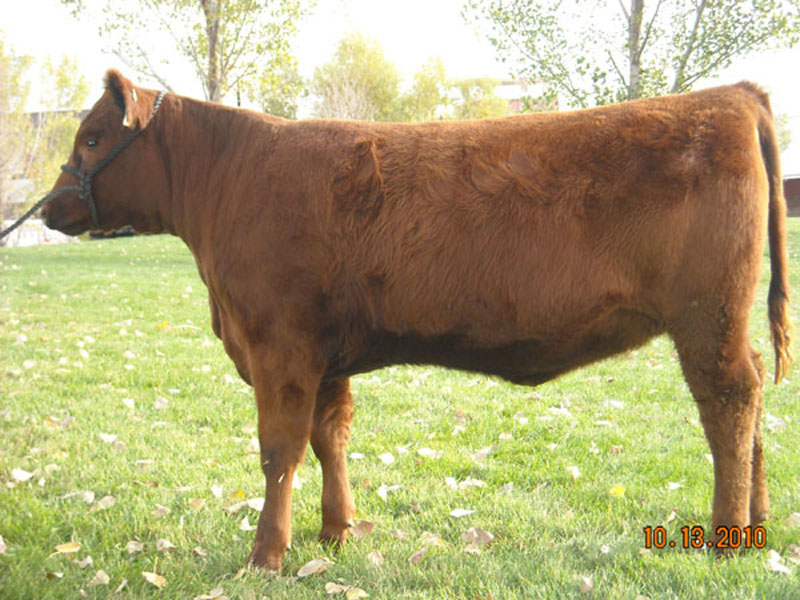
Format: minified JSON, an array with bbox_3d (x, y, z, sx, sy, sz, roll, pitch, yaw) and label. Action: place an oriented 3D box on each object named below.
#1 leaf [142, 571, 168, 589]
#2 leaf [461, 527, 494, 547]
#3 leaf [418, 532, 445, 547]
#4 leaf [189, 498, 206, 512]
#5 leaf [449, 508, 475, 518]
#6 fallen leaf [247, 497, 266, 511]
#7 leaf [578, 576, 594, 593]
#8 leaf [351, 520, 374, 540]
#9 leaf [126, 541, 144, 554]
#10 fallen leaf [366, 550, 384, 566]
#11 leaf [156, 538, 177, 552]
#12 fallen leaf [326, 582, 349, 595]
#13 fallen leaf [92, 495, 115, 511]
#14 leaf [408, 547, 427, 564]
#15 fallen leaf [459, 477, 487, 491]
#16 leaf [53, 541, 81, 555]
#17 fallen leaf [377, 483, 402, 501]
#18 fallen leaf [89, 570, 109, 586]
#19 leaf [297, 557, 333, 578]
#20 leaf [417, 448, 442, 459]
[{"bbox_3d":[-0.624,0.711,4.462,0.056,0.027,0.048,-2,3,0],"label":"leaf"},{"bbox_3d":[0.216,0.660,4.895,0.089,0.037,0.070,-2,3,0],"label":"leaf"},{"bbox_3d":[0.085,0.645,4.732,0.070,0.028,0.049,-1,3,0],"label":"leaf"},{"bbox_3d":[-0.596,0.604,5.165,0.053,0.031,0.050,-1,3,0],"label":"leaf"},{"bbox_3d":[0.179,0.622,5.120,0.076,0.021,0.045,-1,3,0],"label":"leaf"},{"bbox_3d":[-0.435,0.622,5.365,0.067,0.035,0.047,-1,3,0],"label":"fallen leaf"},{"bbox_3d":[0.439,0.670,4.137,0.038,0.030,0.035,-1,3,0],"label":"leaf"},{"bbox_3d":[-0.104,0.641,4.883,0.067,0.047,0.047,-1,3,0],"label":"leaf"},{"bbox_3d":[-0.682,0.638,4.530,0.046,0.026,0.050,-1,3,0],"label":"leaf"},{"bbox_3d":[-0.065,0.684,4.636,0.042,0.027,0.045,-2,3,0],"label":"fallen leaf"},{"bbox_3d":[-0.605,0.636,4.552,0.052,0.026,0.050,-1,3,0],"label":"leaf"},{"bbox_3d":[-0.156,0.706,4.303,0.049,0.020,0.045,-2,3,0],"label":"fallen leaf"},{"bbox_3d":[-0.947,0.651,5.631,0.064,0.035,0.054,-2,3,0],"label":"fallen leaf"},{"bbox_3d":[0.044,0.637,4.382,0.045,0.036,0.045,-1,3,0],"label":"leaf"},{"bbox_3d":[0.244,0.605,5.794,0.089,0.026,0.070,-2,3,0],"label":"fallen leaf"},{"bbox_3d":[-0.860,0.640,4.541,0.067,0.026,0.050,-1,3,0],"label":"leaf"},{"bbox_3d":[-0.033,0.604,5.540,0.082,0.048,0.057,-1,3,0],"label":"fallen leaf"},{"bbox_3d":[-0.713,0.658,4.153,0.047,0.028,0.050,-1,3,0],"label":"fallen leaf"},{"bbox_3d":[-0.221,0.693,4.558,0.091,0.032,0.070,-2,3,0],"label":"leaf"},{"bbox_3d":[0.107,0.557,6.369,0.094,0.028,0.061,-1,3,0],"label":"leaf"}]

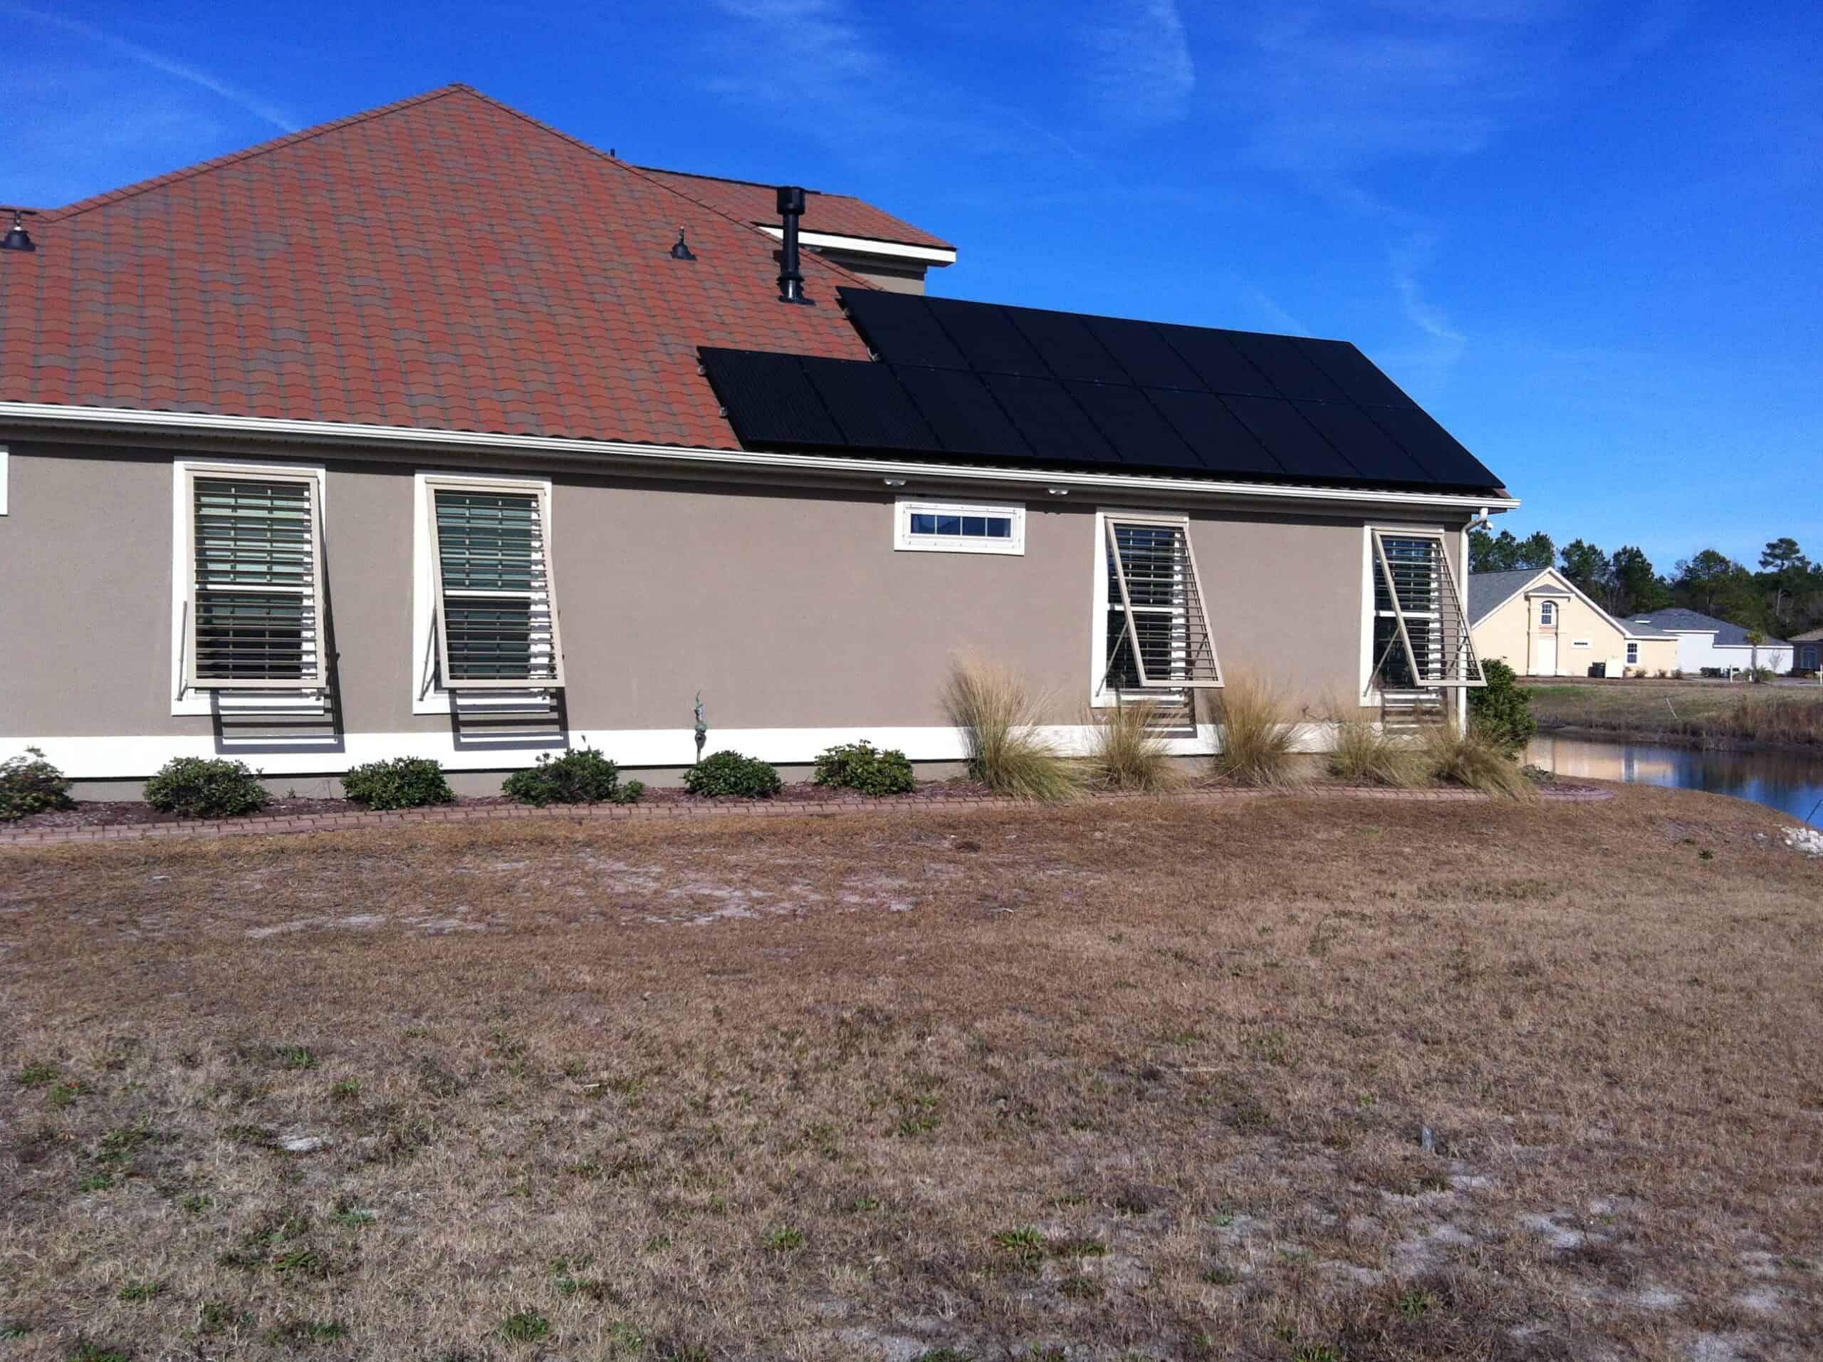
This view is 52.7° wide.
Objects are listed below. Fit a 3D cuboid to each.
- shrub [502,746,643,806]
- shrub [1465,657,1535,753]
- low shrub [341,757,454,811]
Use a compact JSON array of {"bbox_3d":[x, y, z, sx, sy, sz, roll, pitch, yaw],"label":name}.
[{"bbox_3d":[-2.959,0.799,16.034,1.220,0.500,0.900,0,2,-28],"label":"shrub"},{"bbox_3d":[7.225,0.353,22.800,1.100,1.240,1.100,0,2,-28],"label":"shrub"},{"bbox_3d":[-4.175,0.813,14.946,0.896,0.390,0.824,0,2,-27],"label":"low shrub"}]

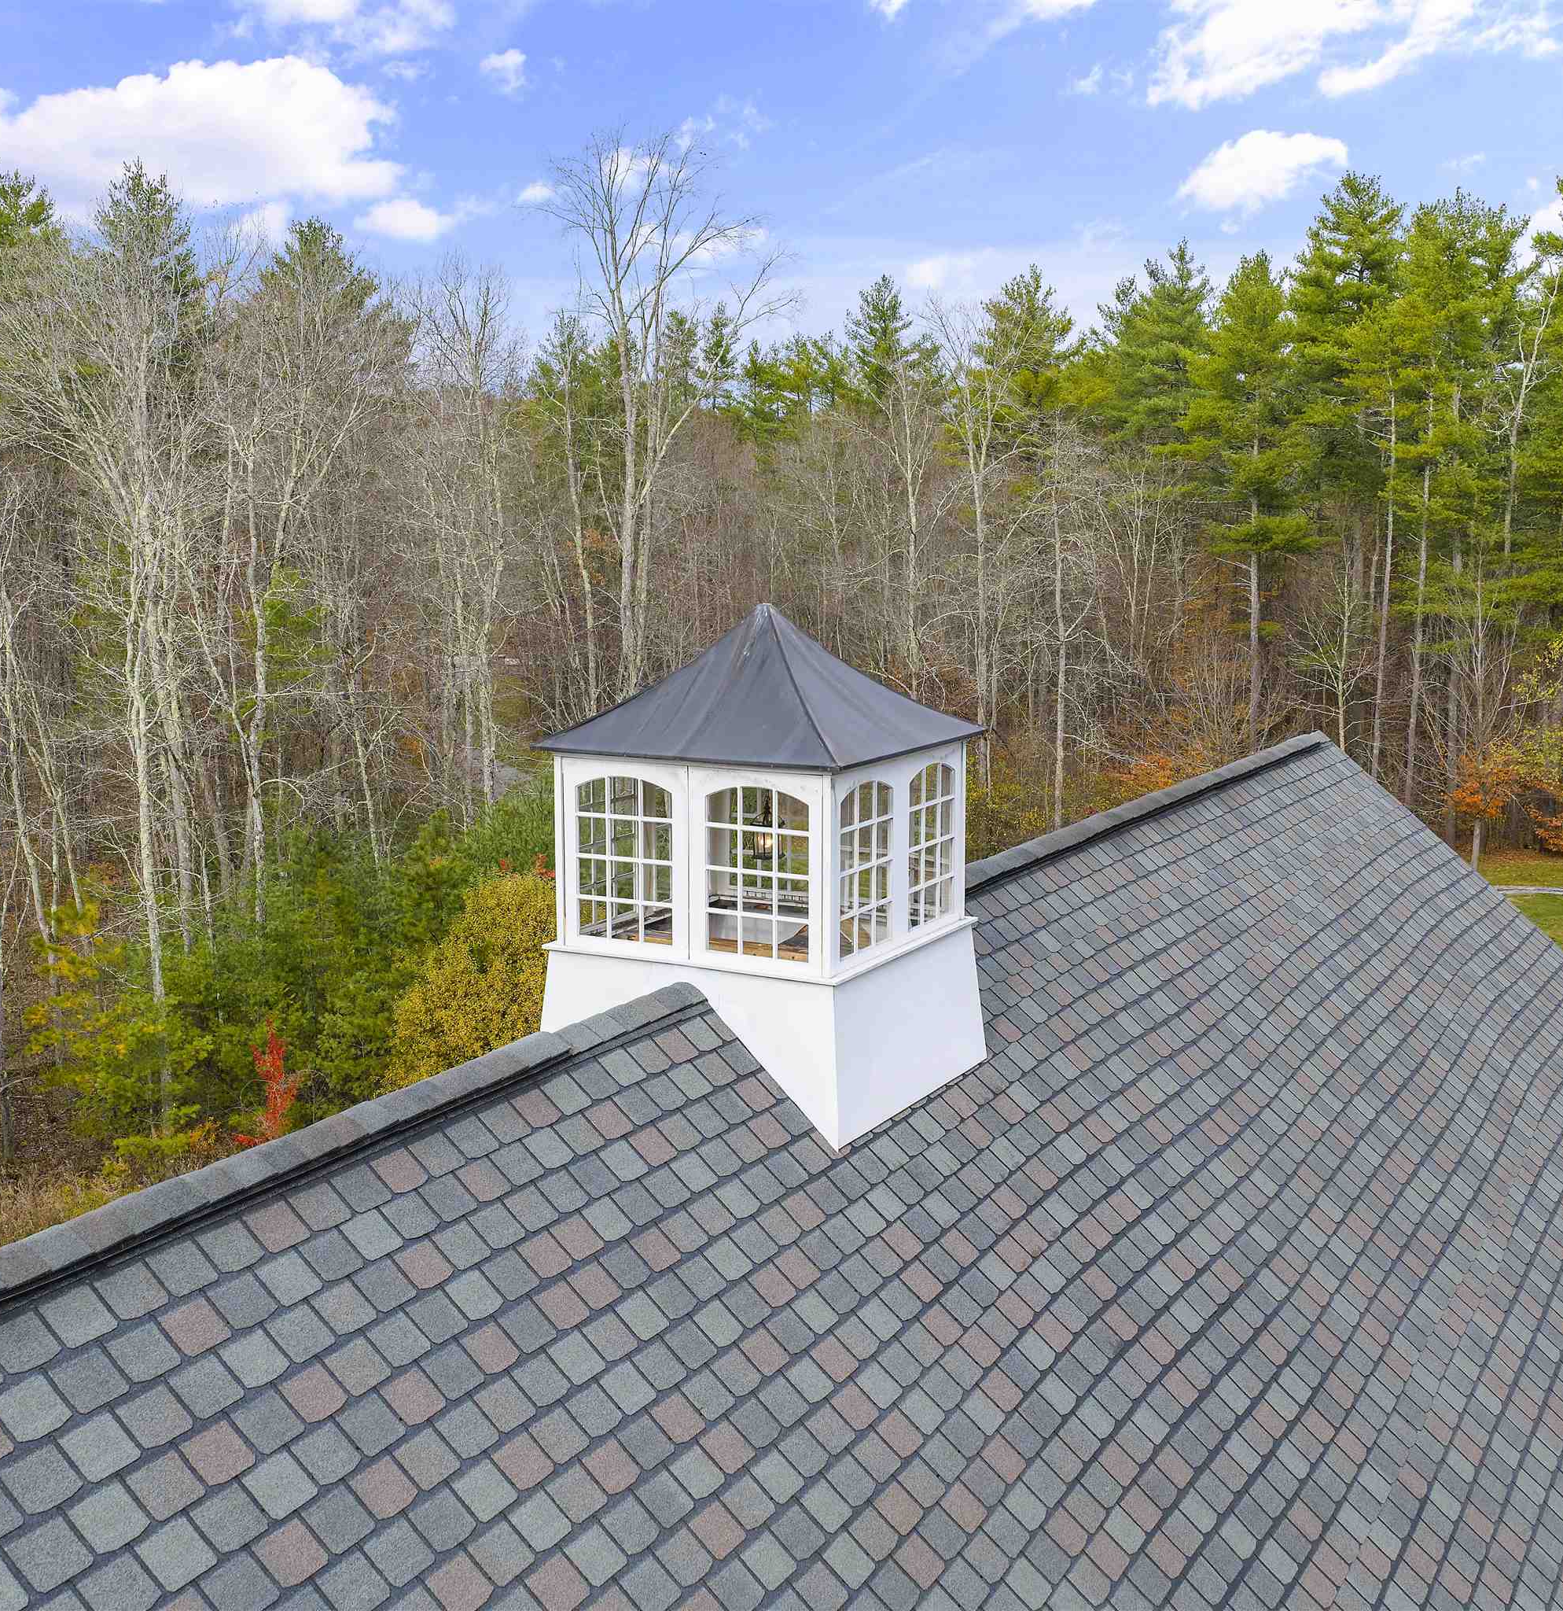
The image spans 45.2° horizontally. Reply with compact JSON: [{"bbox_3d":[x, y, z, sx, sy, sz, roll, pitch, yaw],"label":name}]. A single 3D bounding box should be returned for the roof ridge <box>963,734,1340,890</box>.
[{"bbox_3d":[3.490,-0.078,16.886,0.380,0.200,11.100,5,10,29],"label":"roof ridge"}]

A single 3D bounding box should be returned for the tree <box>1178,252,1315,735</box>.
[{"bbox_3d":[17.497,-9.278,71.676,5.300,22.913,5.300,2,9,13],"label":"tree"}]

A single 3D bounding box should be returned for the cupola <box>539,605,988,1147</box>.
[{"bbox_3d":[-0.075,0.219,10.432,1.850,2.658,1.850,5,10,29],"label":"cupola"}]

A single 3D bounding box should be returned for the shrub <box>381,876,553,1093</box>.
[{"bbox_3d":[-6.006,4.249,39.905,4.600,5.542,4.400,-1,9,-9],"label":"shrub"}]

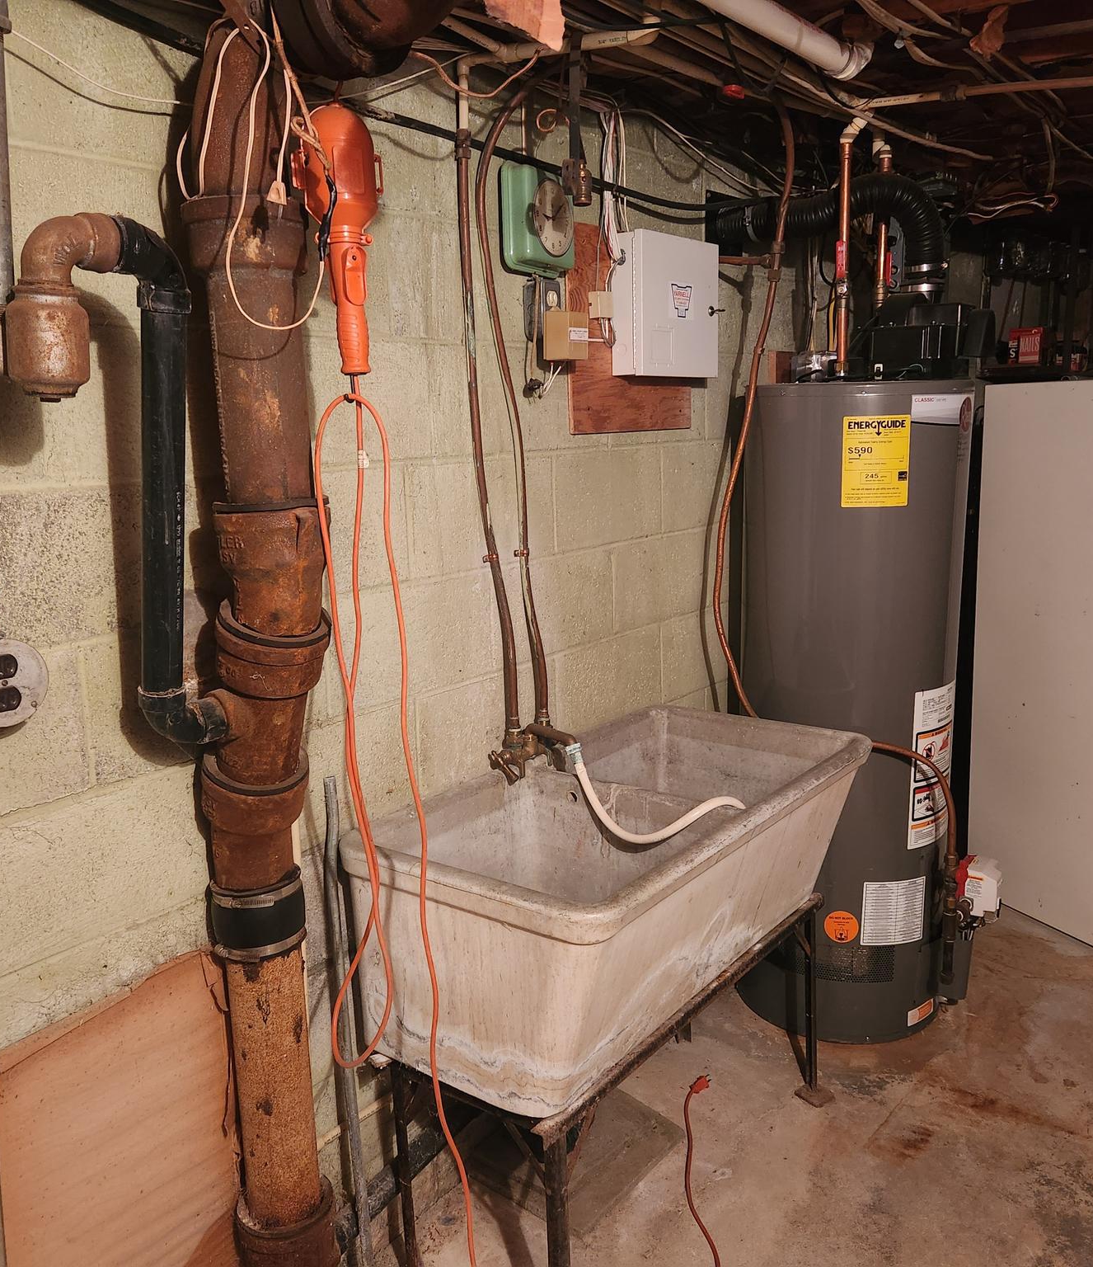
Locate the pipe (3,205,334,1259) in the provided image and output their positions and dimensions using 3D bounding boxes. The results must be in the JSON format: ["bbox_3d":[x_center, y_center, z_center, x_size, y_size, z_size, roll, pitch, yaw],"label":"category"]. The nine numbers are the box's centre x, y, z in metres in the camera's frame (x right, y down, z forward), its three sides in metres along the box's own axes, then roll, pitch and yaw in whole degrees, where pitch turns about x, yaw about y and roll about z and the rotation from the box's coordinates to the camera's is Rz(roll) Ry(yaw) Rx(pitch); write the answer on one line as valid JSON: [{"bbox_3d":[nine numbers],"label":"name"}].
[{"bbox_3d":[-0.415,0.248,1.410,0.180,1.535,0.420,7,14,36],"label":"pipe"}]

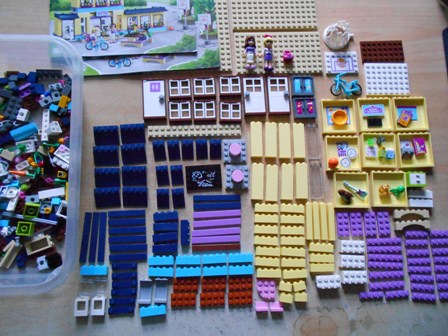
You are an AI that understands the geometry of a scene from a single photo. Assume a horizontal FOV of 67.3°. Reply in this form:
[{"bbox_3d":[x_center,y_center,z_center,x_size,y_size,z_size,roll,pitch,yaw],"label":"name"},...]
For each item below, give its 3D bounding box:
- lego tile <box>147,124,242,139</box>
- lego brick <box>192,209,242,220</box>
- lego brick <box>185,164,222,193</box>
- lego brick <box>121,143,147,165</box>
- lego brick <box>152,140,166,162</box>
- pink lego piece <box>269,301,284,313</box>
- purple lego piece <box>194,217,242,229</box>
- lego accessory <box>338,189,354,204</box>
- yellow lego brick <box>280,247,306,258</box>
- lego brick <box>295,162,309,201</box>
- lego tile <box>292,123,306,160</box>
[{"bbox_3d":[-0.040,-0.050,0.468,0.128,0.005,0.016,-1,82,-2],"label":"lego tile"},{"bbox_3d":[-0.010,0.062,0.455,0.064,0.003,0.008,-3,81,-3],"label":"lego brick"},{"bbox_3d":[-0.027,0.014,0.458,0.048,0.003,0.032,-3,81,-4],"label":"lego brick"},{"bbox_3d":[-0.122,-0.018,0.455,0.032,0.011,0.024,-5,81,-4],"label":"lego brick"},{"bbox_3d":[-0.089,-0.026,0.461,0.016,0.011,0.024,-5,81,-4],"label":"lego brick"},{"bbox_3d":[0.070,0.182,0.441,0.016,0.009,0.011,0,82,-2],"label":"pink lego piece"},{"bbox_3d":[-0.009,0.073,0.454,0.064,0.003,0.008,-3,81,-3],"label":"purple lego piece"},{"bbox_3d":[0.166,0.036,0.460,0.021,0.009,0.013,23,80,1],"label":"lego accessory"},{"bbox_3d":[0.092,0.112,0.450,0.032,0.008,0.011,3,81,-2],"label":"yellow lego brick"},{"bbox_3d":[0.107,0.018,0.466,0.016,0.008,0.050,1,81,-3],"label":"lego brick"},{"bbox_3d":[0.104,-0.038,0.471,0.016,0.008,0.050,1,81,-3],"label":"lego tile"}]

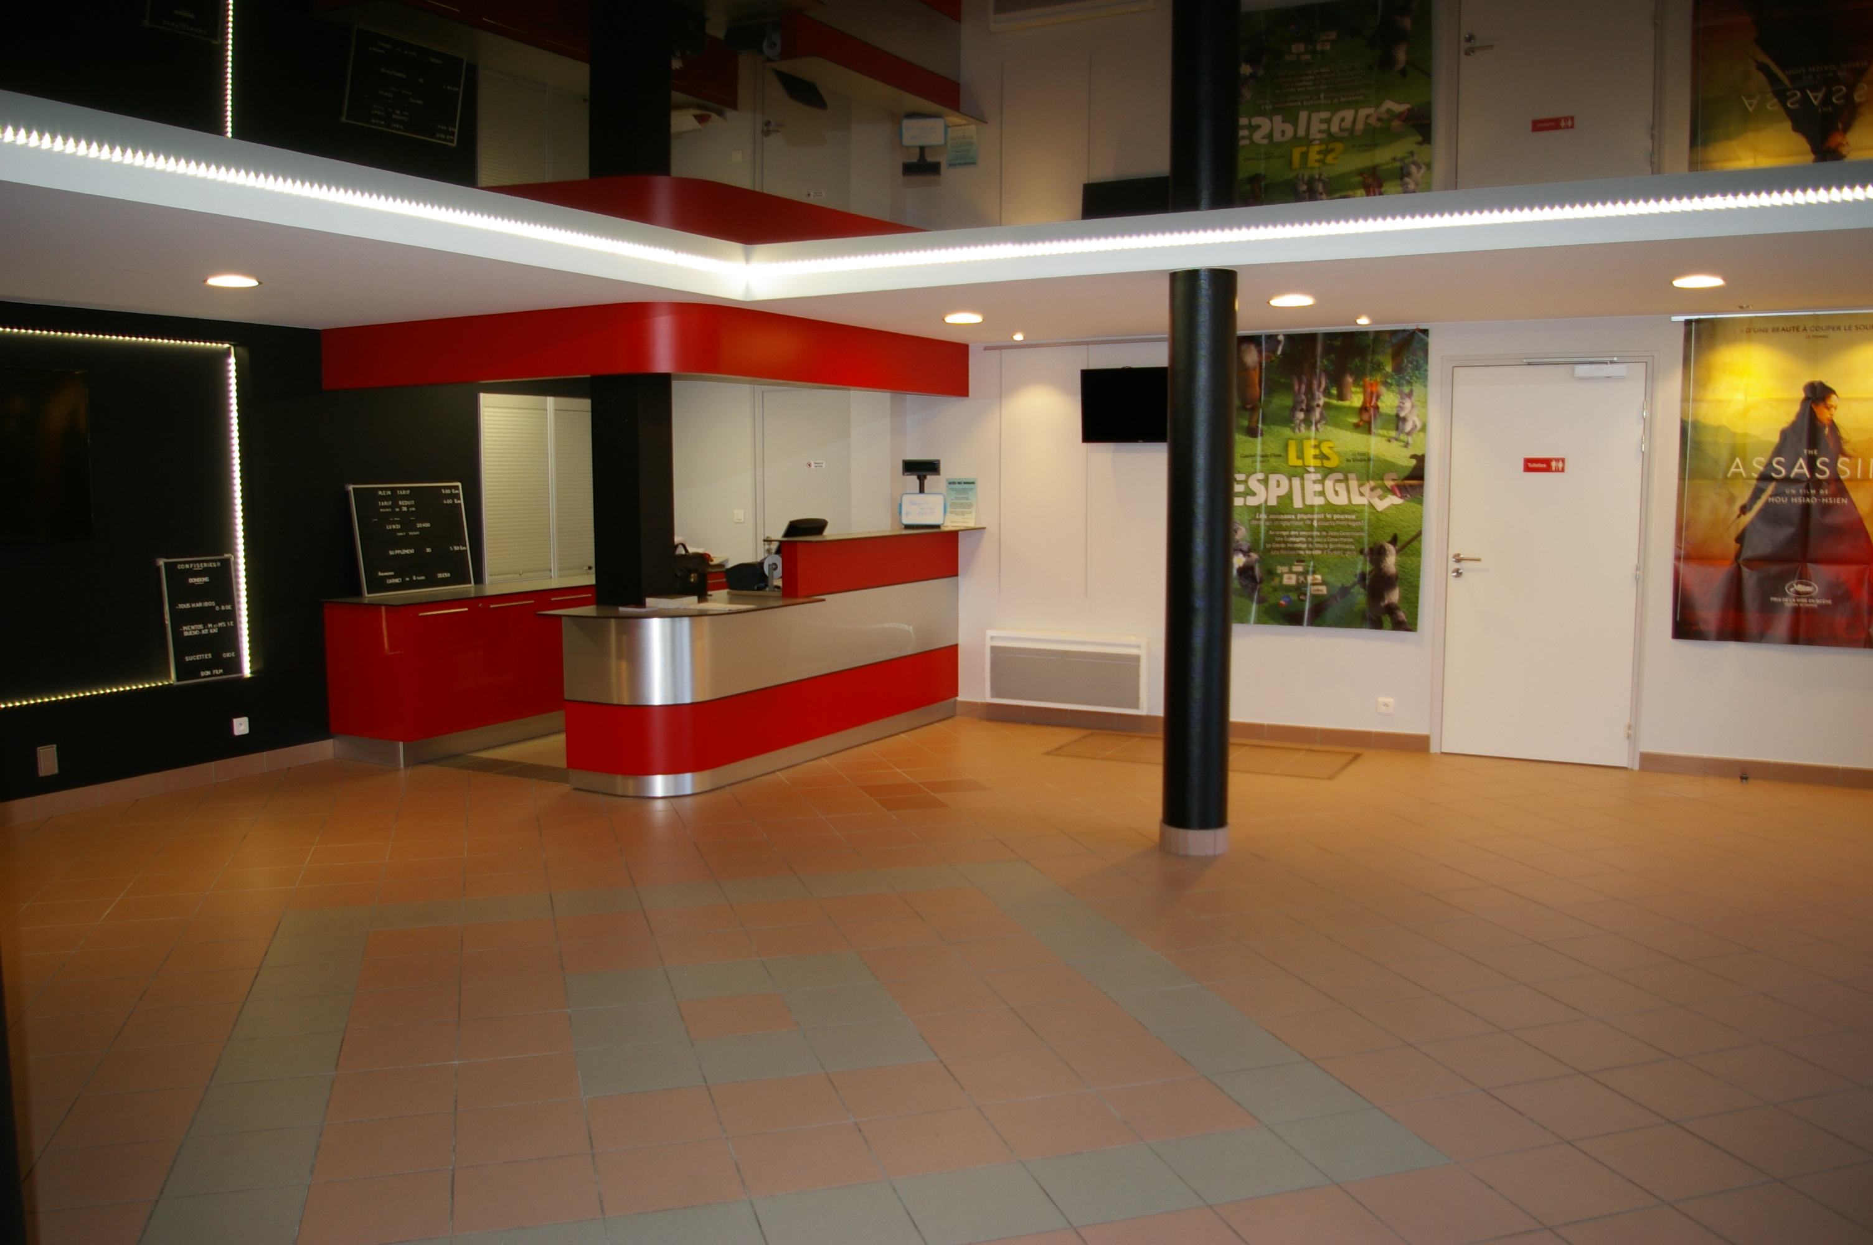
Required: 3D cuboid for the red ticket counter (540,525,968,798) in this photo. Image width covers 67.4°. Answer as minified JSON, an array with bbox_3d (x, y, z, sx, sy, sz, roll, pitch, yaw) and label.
[{"bbox_3d":[-0.743,0.096,7.443,0.890,1.168,2.933,3,6,25],"label":"red ticket counter"}]

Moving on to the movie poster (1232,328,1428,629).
[{"bbox_3d":[2.053,-0.774,7.680,1.170,1.596,0.020,3,6,25],"label":"movie poster"}]

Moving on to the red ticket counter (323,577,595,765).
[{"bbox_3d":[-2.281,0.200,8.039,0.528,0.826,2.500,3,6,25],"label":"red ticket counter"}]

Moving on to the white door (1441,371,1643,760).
[{"bbox_3d":[3.102,-0.291,7.209,0.915,2.038,0.060,3,6,25],"label":"white door"}]

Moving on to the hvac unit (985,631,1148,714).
[{"bbox_3d":[0.764,0.296,8.324,0.981,0.434,0.110,3,6,25],"label":"hvac unit"}]

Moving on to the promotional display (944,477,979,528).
[{"bbox_3d":[0.160,-0.722,8.481,0.205,0.292,0.060,3,6,25],"label":"promotional display"}]

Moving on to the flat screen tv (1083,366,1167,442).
[{"bbox_3d":[1.178,-1.237,7.939,0.720,0.417,0.080,3,6,25],"label":"flat screen tv"}]

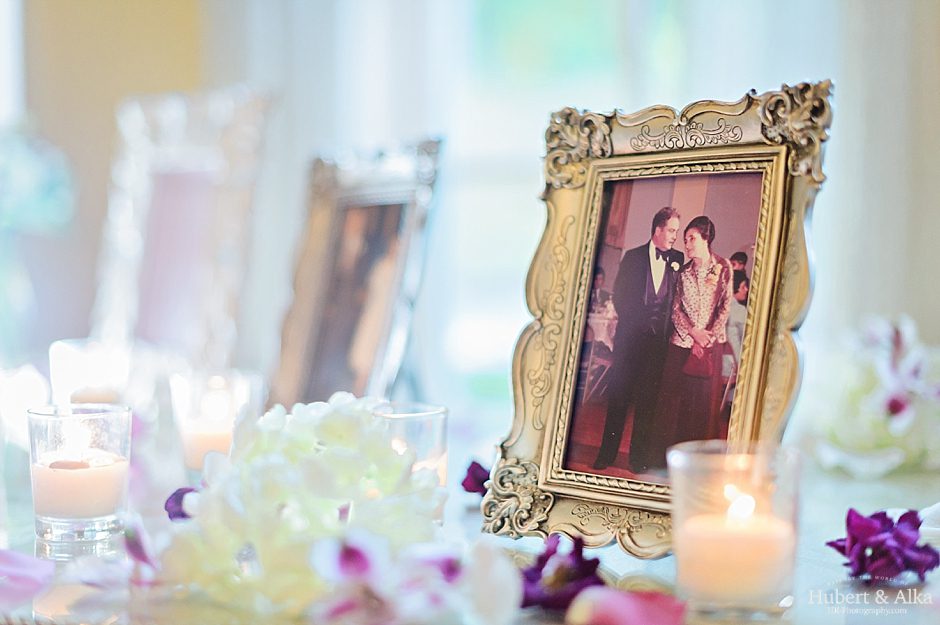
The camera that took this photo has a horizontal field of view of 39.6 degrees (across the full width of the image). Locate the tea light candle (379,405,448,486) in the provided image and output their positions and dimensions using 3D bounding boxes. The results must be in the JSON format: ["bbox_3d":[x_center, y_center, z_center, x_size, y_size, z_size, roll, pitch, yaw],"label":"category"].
[{"bbox_3d":[-0.038,0.085,0.710,0.051,0.062,0.051,1,1,-3],"label":"tea light candle"}]

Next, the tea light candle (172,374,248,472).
[{"bbox_3d":[-0.170,0.078,0.877,0.051,0.062,0.051,1,1,-11],"label":"tea light candle"}]

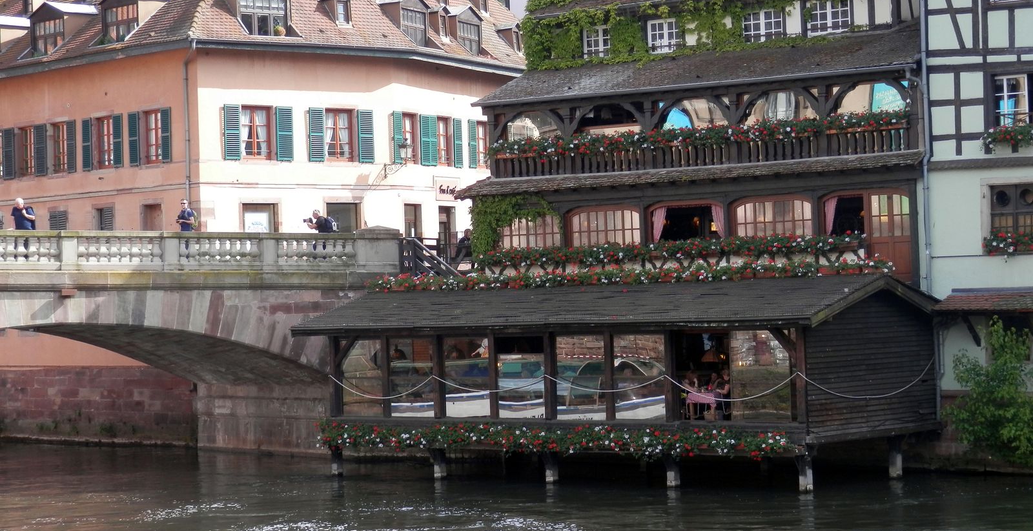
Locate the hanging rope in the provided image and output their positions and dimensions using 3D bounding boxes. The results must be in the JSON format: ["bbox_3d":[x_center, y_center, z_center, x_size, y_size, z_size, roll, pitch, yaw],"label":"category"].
[{"bbox_3d":[2.527,2.784,52.663,13.776,0.797,5.916,-3,-2,39],"label":"hanging rope"}]

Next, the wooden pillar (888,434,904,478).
[{"bbox_3d":[8.499,4.309,48.784,0.220,0.918,0.220,-3,-2,39],"label":"wooden pillar"}]

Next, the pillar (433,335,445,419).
[{"bbox_3d":[-1.859,2.675,52.537,0.180,2.014,0.180,-3,-2,39],"label":"pillar"}]

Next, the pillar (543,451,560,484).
[{"bbox_3d":[0.803,4.665,50.381,0.220,0.742,0.220,-3,-2,39],"label":"pillar"}]

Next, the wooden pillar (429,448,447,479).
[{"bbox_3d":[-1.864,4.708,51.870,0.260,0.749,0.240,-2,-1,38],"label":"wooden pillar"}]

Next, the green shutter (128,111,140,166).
[{"bbox_3d":[-12.397,-4.082,70.522,0.599,1.737,0.059,-3,-2,43],"label":"green shutter"}]

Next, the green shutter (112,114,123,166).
[{"bbox_3d":[-12.699,-3.961,69.194,0.060,1.670,0.579,-1,-1,-44],"label":"green shutter"}]

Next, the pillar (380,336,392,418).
[{"bbox_3d":[-3.209,2.711,53.631,0.160,2.057,0.160,-3,-2,39],"label":"pillar"}]

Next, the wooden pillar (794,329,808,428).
[{"bbox_3d":[6.038,2.349,46.138,0.170,2.076,0.170,-3,-2,39],"label":"wooden pillar"}]

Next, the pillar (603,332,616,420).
[{"bbox_3d":[2.084,2.481,48.705,0.160,1.985,0.160,-2,-1,38],"label":"pillar"}]

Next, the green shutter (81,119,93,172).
[{"bbox_3d":[-13.916,-3.905,70.456,0.060,1.700,0.579,-1,-1,-44],"label":"green shutter"}]

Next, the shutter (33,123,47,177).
[{"bbox_3d":[-16.196,-3.920,74.068,0.684,1.748,0.059,-3,-2,43],"label":"shutter"}]

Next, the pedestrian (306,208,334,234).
[{"bbox_3d":[-5.474,-0.844,60.920,0.880,1.450,0.520,-2,-1,-12],"label":"pedestrian"}]

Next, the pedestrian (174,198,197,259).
[{"bbox_3d":[-8.948,-0.941,59.222,0.500,1.740,0.480,-1,-1,-38],"label":"pedestrian"}]

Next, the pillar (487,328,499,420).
[{"bbox_3d":[-0.536,2.540,50.790,0.150,2.051,0.150,-2,-1,38],"label":"pillar"}]

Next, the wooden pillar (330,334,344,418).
[{"bbox_3d":[-4.518,2.784,54.692,0.185,2.055,0.185,-3,-2,39],"label":"wooden pillar"}]

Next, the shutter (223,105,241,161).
[{"bbox_3d":[-8.707,-4.089,67.042,0.573,1.713,0.060,-1,-1,-36],"label":"shutter"}]

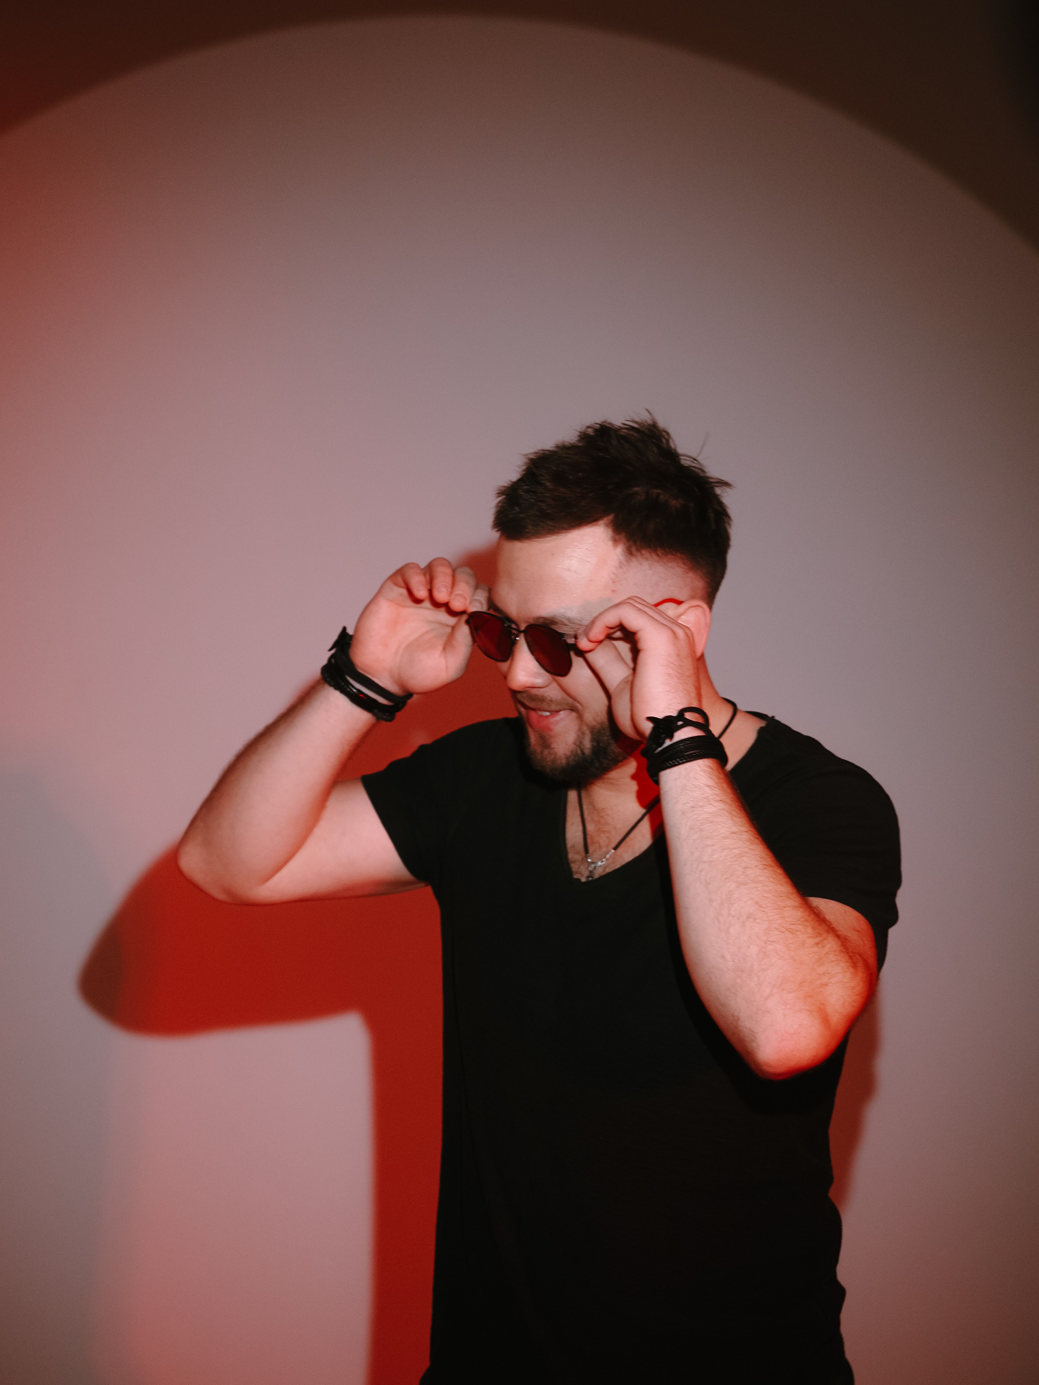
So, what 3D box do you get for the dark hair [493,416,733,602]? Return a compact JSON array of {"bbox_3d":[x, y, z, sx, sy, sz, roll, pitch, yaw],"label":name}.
[{"bbox_3d":[0.072,-0.141,2.480,0.195,0.150,0.165,-28,26,-35],"label":"dark hair"}]

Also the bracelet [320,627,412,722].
[{"bbox_3d":[-0.122,-0.013,2.540,0.073,0.038,0.058,41,24,0],"label":"bracelet"}]

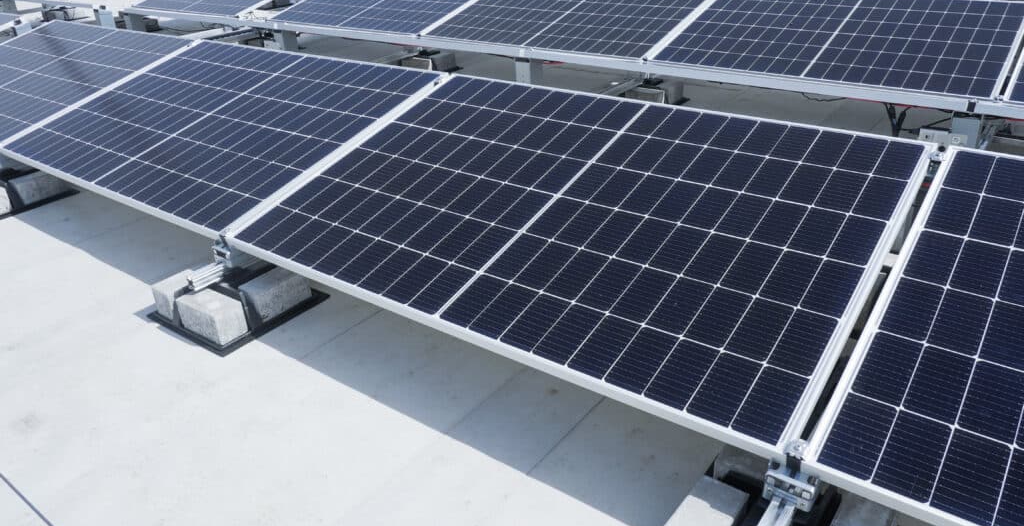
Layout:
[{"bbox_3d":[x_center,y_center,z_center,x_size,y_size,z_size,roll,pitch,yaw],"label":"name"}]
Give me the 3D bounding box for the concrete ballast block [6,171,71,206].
[{"bbox_3d":[-2.167,-0.344,3.249,0.098,0.098,0.197,17,30,33],"label":"concrete ballast block"}]

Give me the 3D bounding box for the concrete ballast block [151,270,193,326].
[{"bbox_3d":[-1.037,0.095,2.310,0.098,0.098,0.197,17,30,33],"label":"concrete ballast block"}]

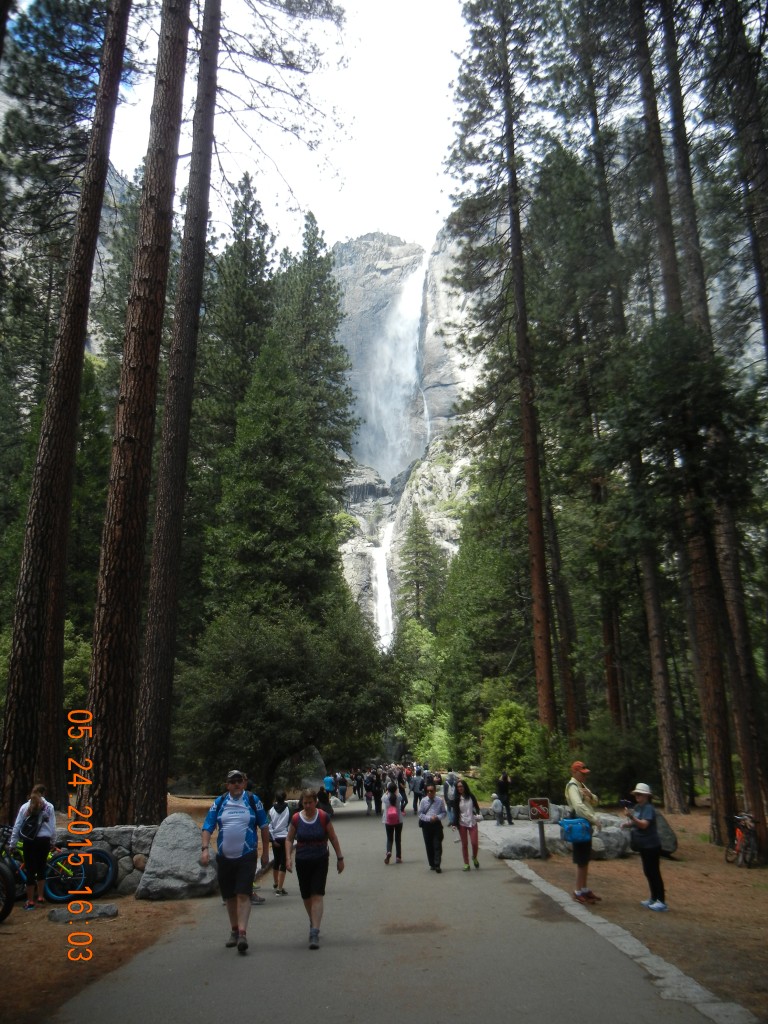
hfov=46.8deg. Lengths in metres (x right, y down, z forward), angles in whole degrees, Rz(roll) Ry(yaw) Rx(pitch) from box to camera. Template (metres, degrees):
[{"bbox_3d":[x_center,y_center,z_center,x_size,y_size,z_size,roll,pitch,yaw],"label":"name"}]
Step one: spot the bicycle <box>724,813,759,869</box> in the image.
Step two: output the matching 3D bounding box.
[{"bbox_3d":[6.870,6.314,17.112,0.560,1.000,1.620,-3,-17,9],"label":"bicycle"}]

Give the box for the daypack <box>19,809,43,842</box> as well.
[{"bbox_3d":[-4.945,4.390,12.467,0.240,0.380,0.140,29,-15,-2],"label":"daypack"}]

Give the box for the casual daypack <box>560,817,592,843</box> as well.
[{"bbox_3d":[2.690,4.437,12.401,0.400,0.330,0.200,1,-17,-4],"label":"casual daypack"}]

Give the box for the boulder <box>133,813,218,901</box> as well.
[{"bbox_3d":[-3.106,5.156,13.284,1.170,1.150,0.850,3,-17,-9],"label":"boulder"}]

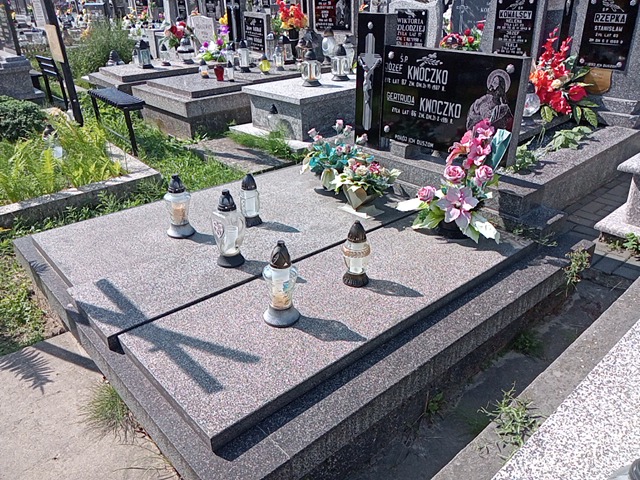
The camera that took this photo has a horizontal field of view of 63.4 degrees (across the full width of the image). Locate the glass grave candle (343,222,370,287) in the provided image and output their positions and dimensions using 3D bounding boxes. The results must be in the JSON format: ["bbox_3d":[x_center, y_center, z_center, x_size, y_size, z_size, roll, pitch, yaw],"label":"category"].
[{"bbox_3d":[0.158,0.049,2.151,0.113,0.282,0.113,0,27,0],"label":"glass grave candle"}]

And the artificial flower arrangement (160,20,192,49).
[{"bbox_3d":[-1.820,-2.559,6.524,0.290,0.360,0.340,-22,33,-36],"label":"artificial flower arrangement"}]

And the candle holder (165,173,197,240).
[{"bbox_3d":[-0.711,-0.180,2.588,0.135,0.305,0.135,-22,34,-36],"label":"candle holder"}]

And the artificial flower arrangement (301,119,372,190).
[{"bbox_3d":[0.110,-0.514,3.052,0.400,0.365,0.340,19,32,33],"label":"artificial flower arrangement"}]

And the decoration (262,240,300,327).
[{"bbox_3d":[-0.141,0.145,1.801,0.130,0.314,0.130,0,27,0],"label":"decoration"}]

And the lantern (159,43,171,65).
[{"bbox_3d":[-1.863,-2.211,6.166,0.125,0.243,0.125,-22,33,-36],"label":"lantern"}]

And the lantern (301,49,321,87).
[{"bbox_3d":[-0.096,-1.791,5.364,0.195,0.354,0.195,0,27,0],"label":"lantern"}]

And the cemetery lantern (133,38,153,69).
[{"bbox_3d":[-1.991,-2.103,5.837,0.150,0.282,0.150,-22,33,-36],"label":"cemetery lantern"}]

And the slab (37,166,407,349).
[{"bbox_3d":[-0.427,-0.083,2.795,1.823,0.057,1.075,-22,34,-36],"label":"slab"}]

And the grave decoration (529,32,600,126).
[{"bbox_3d":[1.733,-1.123,3.664,0.340,0.620,0.400,-22,33,-36],"label":"grave decoration"}]

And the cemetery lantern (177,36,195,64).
[{"bbox_3d":[-1.576,-2.233,6.088,0.150,0.277,0.150,-22,33,-36],"label":"cemetery lantern"}]

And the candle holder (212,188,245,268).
[{"bbox_3d":[-0.394,-0.055,2.192,0.120,0.333,0.120,-22,33,-36],"label":"candle holder"}]

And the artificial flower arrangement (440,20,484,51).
[{"bbox_3d":[1.651,-2.324,6.000,0.360,0.400,0.480,-22,33,-36],"label":"artificial flower arrangement"}]

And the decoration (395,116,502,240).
[{"bbox_3d":[0.610,-0.282,2.401,0.460,0.520,0.360,15,30,28],"label":"decoration"}]

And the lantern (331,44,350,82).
[{"bbox_3d":[0.215,-1.830,5.290,0.150,0.317,0.150,-22,33,-36],"label":"lantern"}]

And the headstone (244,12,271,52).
[{"bbox_3d":[-0.755,-2.560,6.413,0.100,0.466,0.580,-17,31,-30],"label":"headstone"}]

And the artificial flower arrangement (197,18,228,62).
[{"bbox_3d":[-1.365,-2.530,6.513,0.300,0.494,0.400,-22,33,-36],"label":"artificial flower arrangement"}]

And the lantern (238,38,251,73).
[{"bbox_3d":[-0.805,-1.994,5.592,0.112,0.321,0.112,-22,34,-36],"label":"lantern"}]

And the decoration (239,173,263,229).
[{"bbox_3d":[-0.354,-0.214,2.692,0.106,0.271,0.106,0,27,0],"label":"decoration"}]

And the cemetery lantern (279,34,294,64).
[{"bbox_3d":[-0.369,-2.197,5.960,0.135,0.294,0.135,-22,33,-36],"label":"cemetery lantern"}]

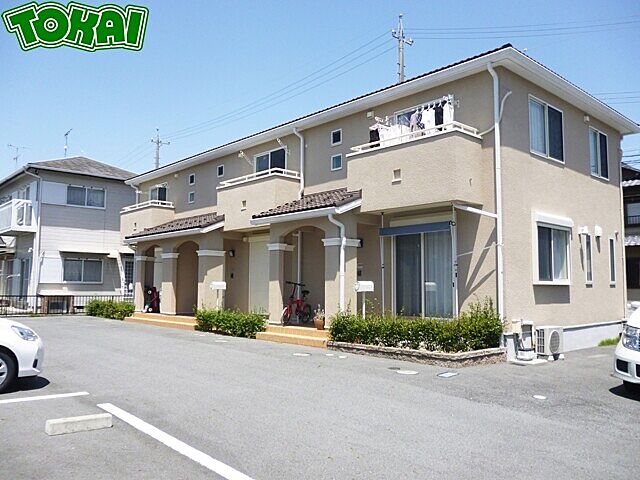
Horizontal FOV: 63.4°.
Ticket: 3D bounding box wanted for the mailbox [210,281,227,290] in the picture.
[{"bbox_3d":[-2.968,1.346,15.218,0.460,0.230,0.180,4,-6,-42],"label":"mailbox"}]

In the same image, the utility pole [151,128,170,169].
[{"bbox_3d":[-13.226,-2.140,42.241,1.500,13.950,0.350,3,-5,-33],"label":"utility pole"}]

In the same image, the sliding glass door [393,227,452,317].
[{"bbox_3d":[2.208,0.695,11.258,0.120,2.000,1.680,4,-6,-42],"label":"sliding glass door"}]

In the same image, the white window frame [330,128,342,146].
[{"bbox_3d":[0.433,-2.676,13.504,0.100,0.420,0.400,4,-6,-42],"label":"white window frame"}]

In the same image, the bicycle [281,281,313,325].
[{"bbox_3d":[-0.594,1.595,12.839,0.520,1.000,1.470,-2,-5,28],"label":"bicycle"}]

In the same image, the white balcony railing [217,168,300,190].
[{"bbox_3d":[-1.901,-1.705,15.387,0.870,0.250,3.080,4,-6,-42],"label":"white balcony railing"}]

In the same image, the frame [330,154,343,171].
[{"bbox_3d":[0.426,-2.003,13.446,0.100,0.380,0.410,4,-6,-42],"label":"frame"}]

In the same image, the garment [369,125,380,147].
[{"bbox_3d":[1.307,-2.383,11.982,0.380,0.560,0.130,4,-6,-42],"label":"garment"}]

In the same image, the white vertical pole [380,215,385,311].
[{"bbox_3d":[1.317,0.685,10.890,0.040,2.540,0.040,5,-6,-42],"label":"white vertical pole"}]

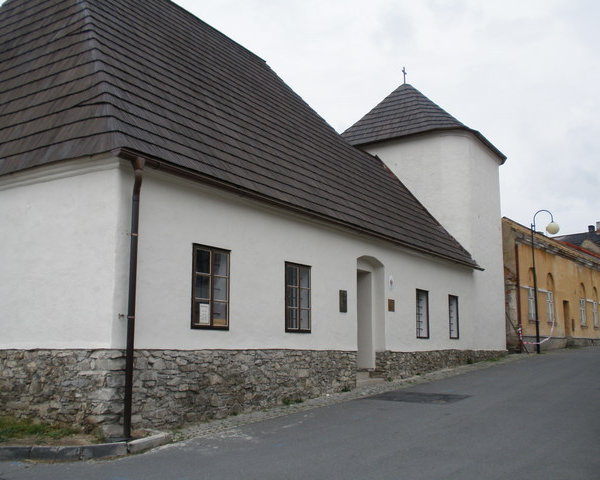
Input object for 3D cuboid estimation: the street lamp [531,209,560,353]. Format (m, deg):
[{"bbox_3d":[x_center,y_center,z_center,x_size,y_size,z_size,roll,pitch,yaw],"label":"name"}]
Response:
[{"bbox_3d":[9.149,1.482,25.201,1.030,5.329,0.480,-5,-10,30],"label":"street lamp"}]

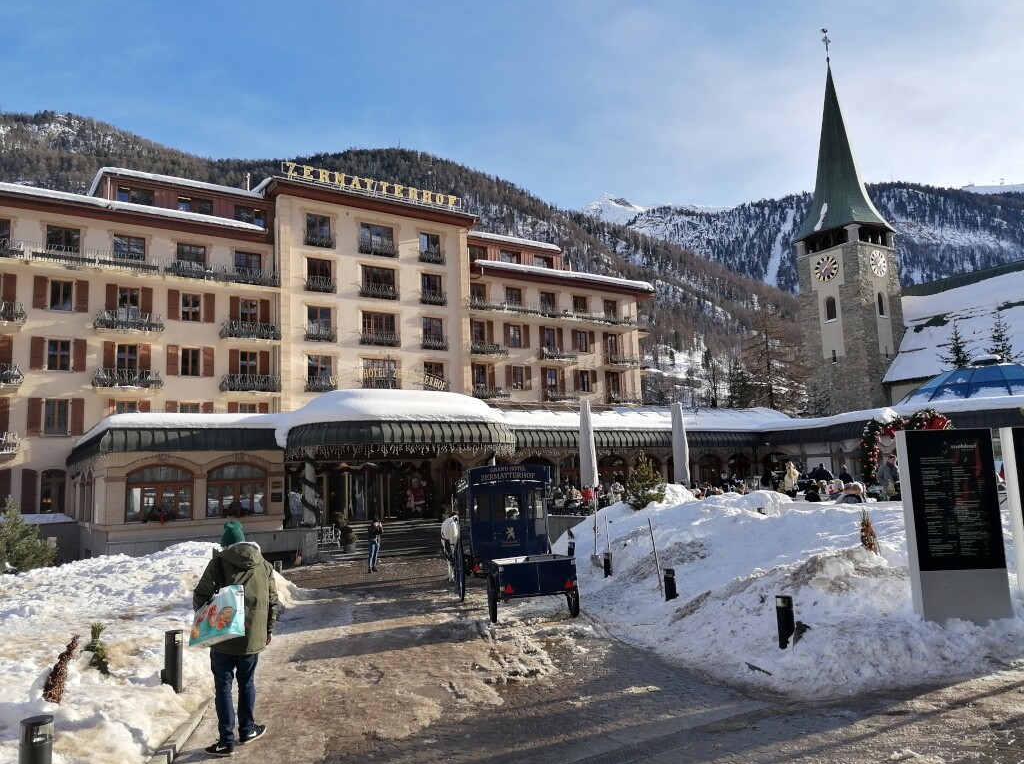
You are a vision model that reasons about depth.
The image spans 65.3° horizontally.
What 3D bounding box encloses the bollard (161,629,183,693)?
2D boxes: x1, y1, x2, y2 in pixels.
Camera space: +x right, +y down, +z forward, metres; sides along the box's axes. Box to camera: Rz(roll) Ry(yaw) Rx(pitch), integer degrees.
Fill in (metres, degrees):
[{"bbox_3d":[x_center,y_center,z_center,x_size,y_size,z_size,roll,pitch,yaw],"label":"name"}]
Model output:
[{"bbox_3d":[-3.544,2.961,8.358,0.170,0.680,0.170,-2,-7,0],"label":"bollard"}]

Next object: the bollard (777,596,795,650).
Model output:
[{"bbox_3d":[2.889,2.563,8.360,0.170,0.640,0.170,-2,-7,0],"label":"bollard"}]

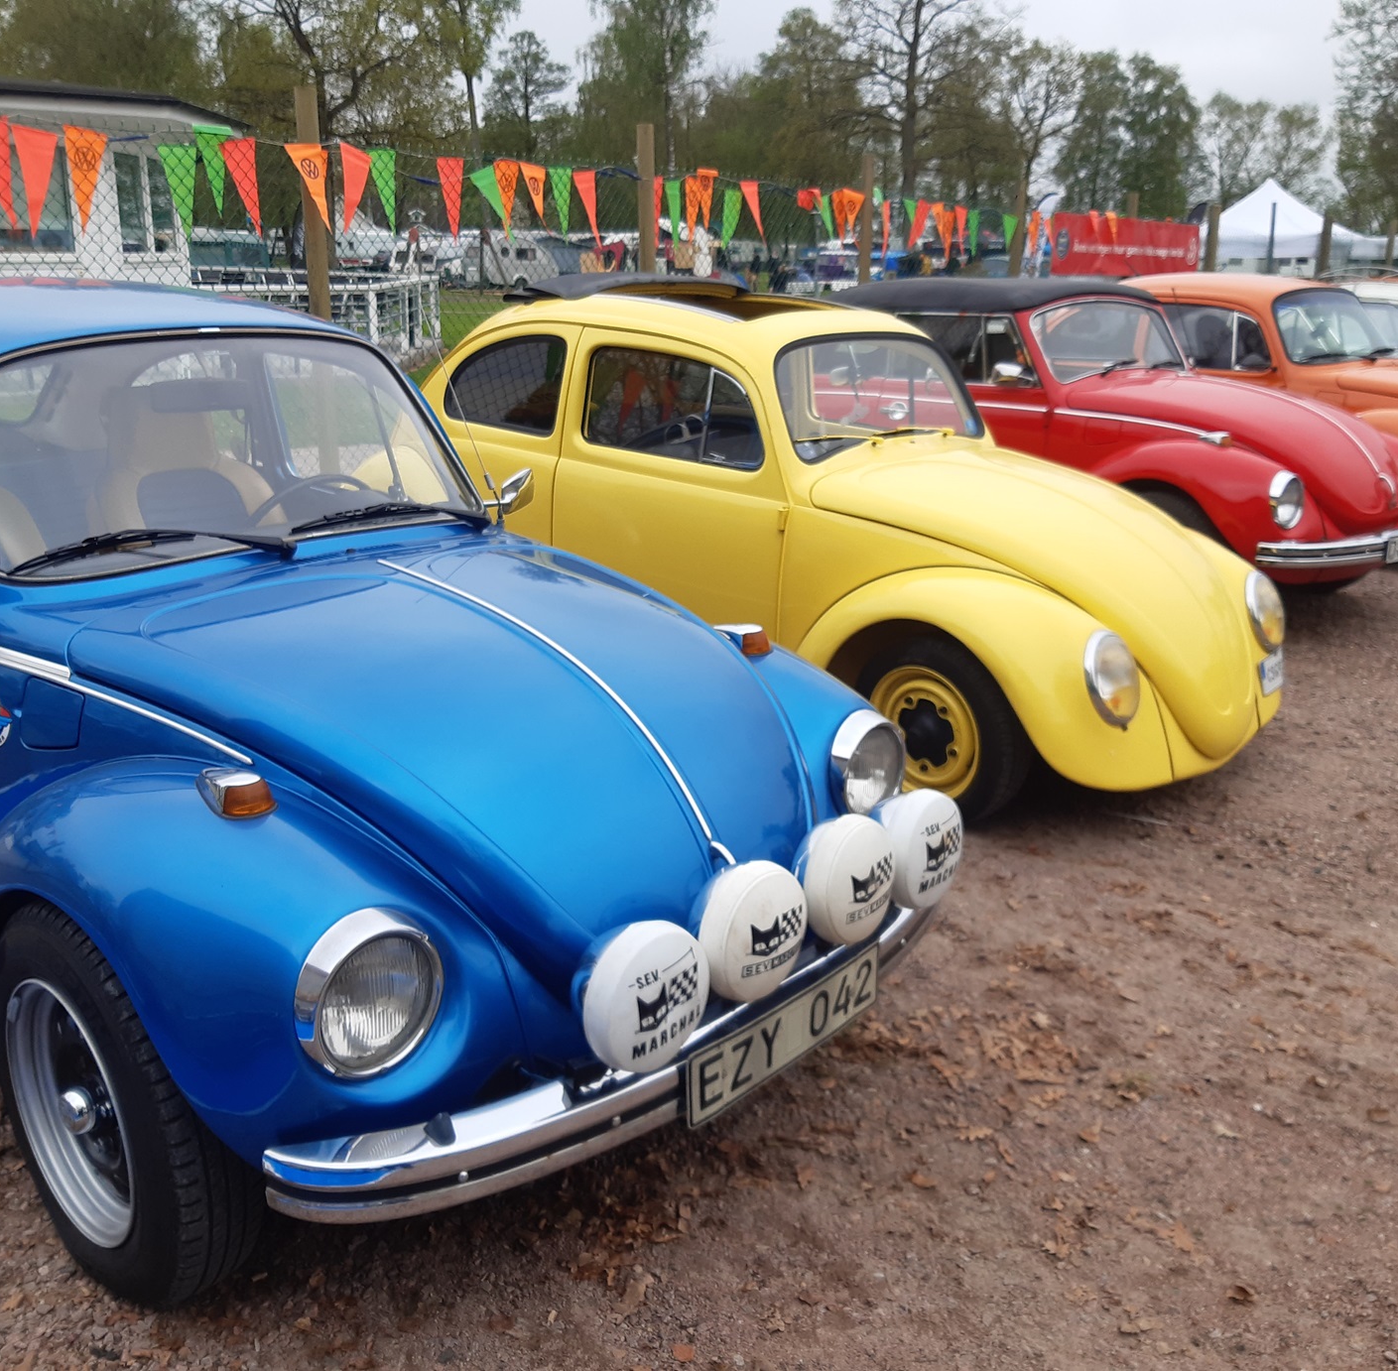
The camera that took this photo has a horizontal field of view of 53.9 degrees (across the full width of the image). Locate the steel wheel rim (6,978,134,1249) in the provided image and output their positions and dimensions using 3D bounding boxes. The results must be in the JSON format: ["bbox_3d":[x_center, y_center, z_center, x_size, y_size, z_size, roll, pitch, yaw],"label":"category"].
[{"bbox_3d":[-0.906,0.632,2.124,0.420,0.420,0.150,15,22,39],"label":"steel wheel rim"}]

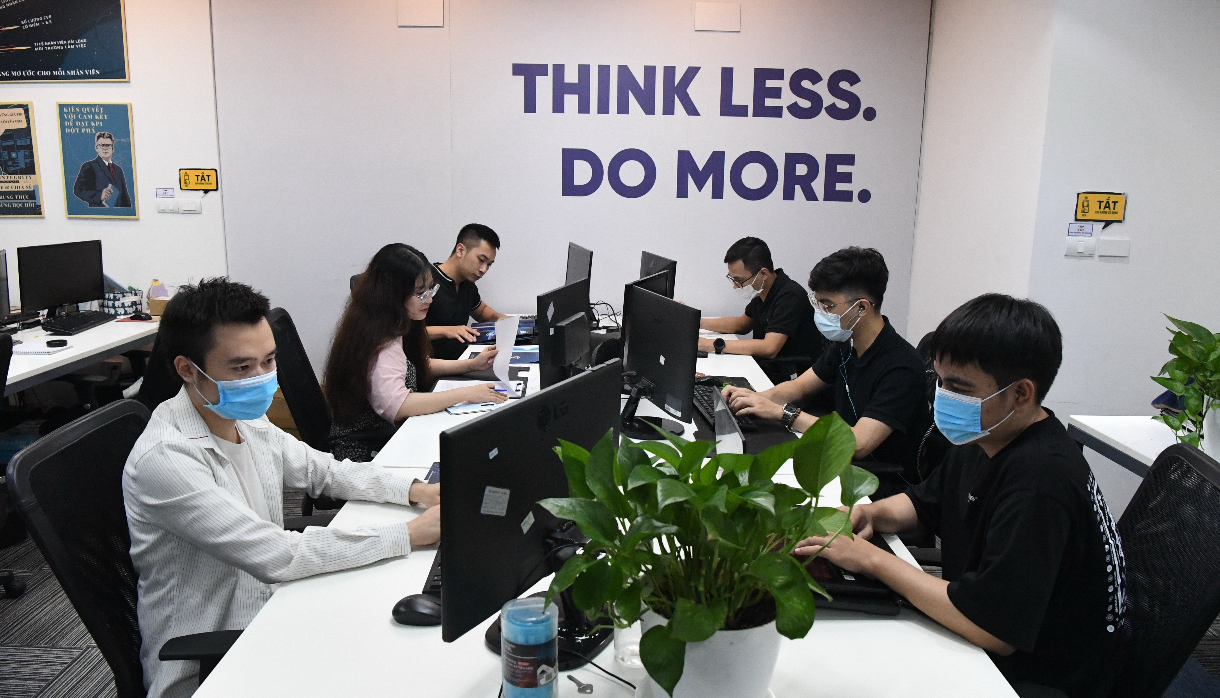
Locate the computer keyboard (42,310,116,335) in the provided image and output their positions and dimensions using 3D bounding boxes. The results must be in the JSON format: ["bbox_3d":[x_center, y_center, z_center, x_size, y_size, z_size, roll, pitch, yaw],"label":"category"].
[{"bbox_3d":[-2.528,-0.123,3.873,0.160,0.035,0.450,-1,13,-7],"label":"computer keyboard"}]

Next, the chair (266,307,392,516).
[{"bbox_3d":[-0.889,0.387,2.744,0.620,1.030,0.630,1,12,-1],"label":"chair"}]

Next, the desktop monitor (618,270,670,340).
[{"bbox_3d":[0.097,-0.062,2.977,0.180,0.370,0.455,6,13,23],"label":"desktop monitor"}]

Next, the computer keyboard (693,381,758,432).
[{"bbox_3d":[0.352,0.182,2.655,0.140,0.035,0.430,-1,13,-8],"label":"computer keyboard"}]

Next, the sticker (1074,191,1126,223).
[{"bbox_3d":[1.917,-0.552,3.179,0.200,0.113,0.008,1,12,0],"label":"sticker"}]

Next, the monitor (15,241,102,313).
[{"bbox_3d":[-2.731,-0.325,4.030,0.200,0.395,0.510,3,12,8],"label":"monitor"}]

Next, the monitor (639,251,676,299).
[{"bbox_3d":[0.207,-0.233,3.836,0.200,0.405,0.515,-2,12,-14],"label":"monitor"}]

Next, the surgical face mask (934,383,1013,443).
[{"bbox_3d":[0.614,0.109,1.370,0.115,0.105,0.140,-14,12,1],"label":"surgical face mask"}]

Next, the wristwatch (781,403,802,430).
[{"bbox_3d":[0.539,0.202,2.425,0.042,0.055,0.065,27,23,23],"label":"wristwatch"}]

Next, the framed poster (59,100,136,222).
[{"bbox_3d":[-2.801,-1.022,4.446,0.403,0.623,0.025,1,12,0],"label":"framed poster"}]

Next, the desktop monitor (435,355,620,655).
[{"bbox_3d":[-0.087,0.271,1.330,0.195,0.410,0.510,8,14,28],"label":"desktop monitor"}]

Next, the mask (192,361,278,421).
[{"bbox_3d":[-0.673,0.083,1.482,0.100,0.100,0.140,19,18,20],"label":"mask"}]

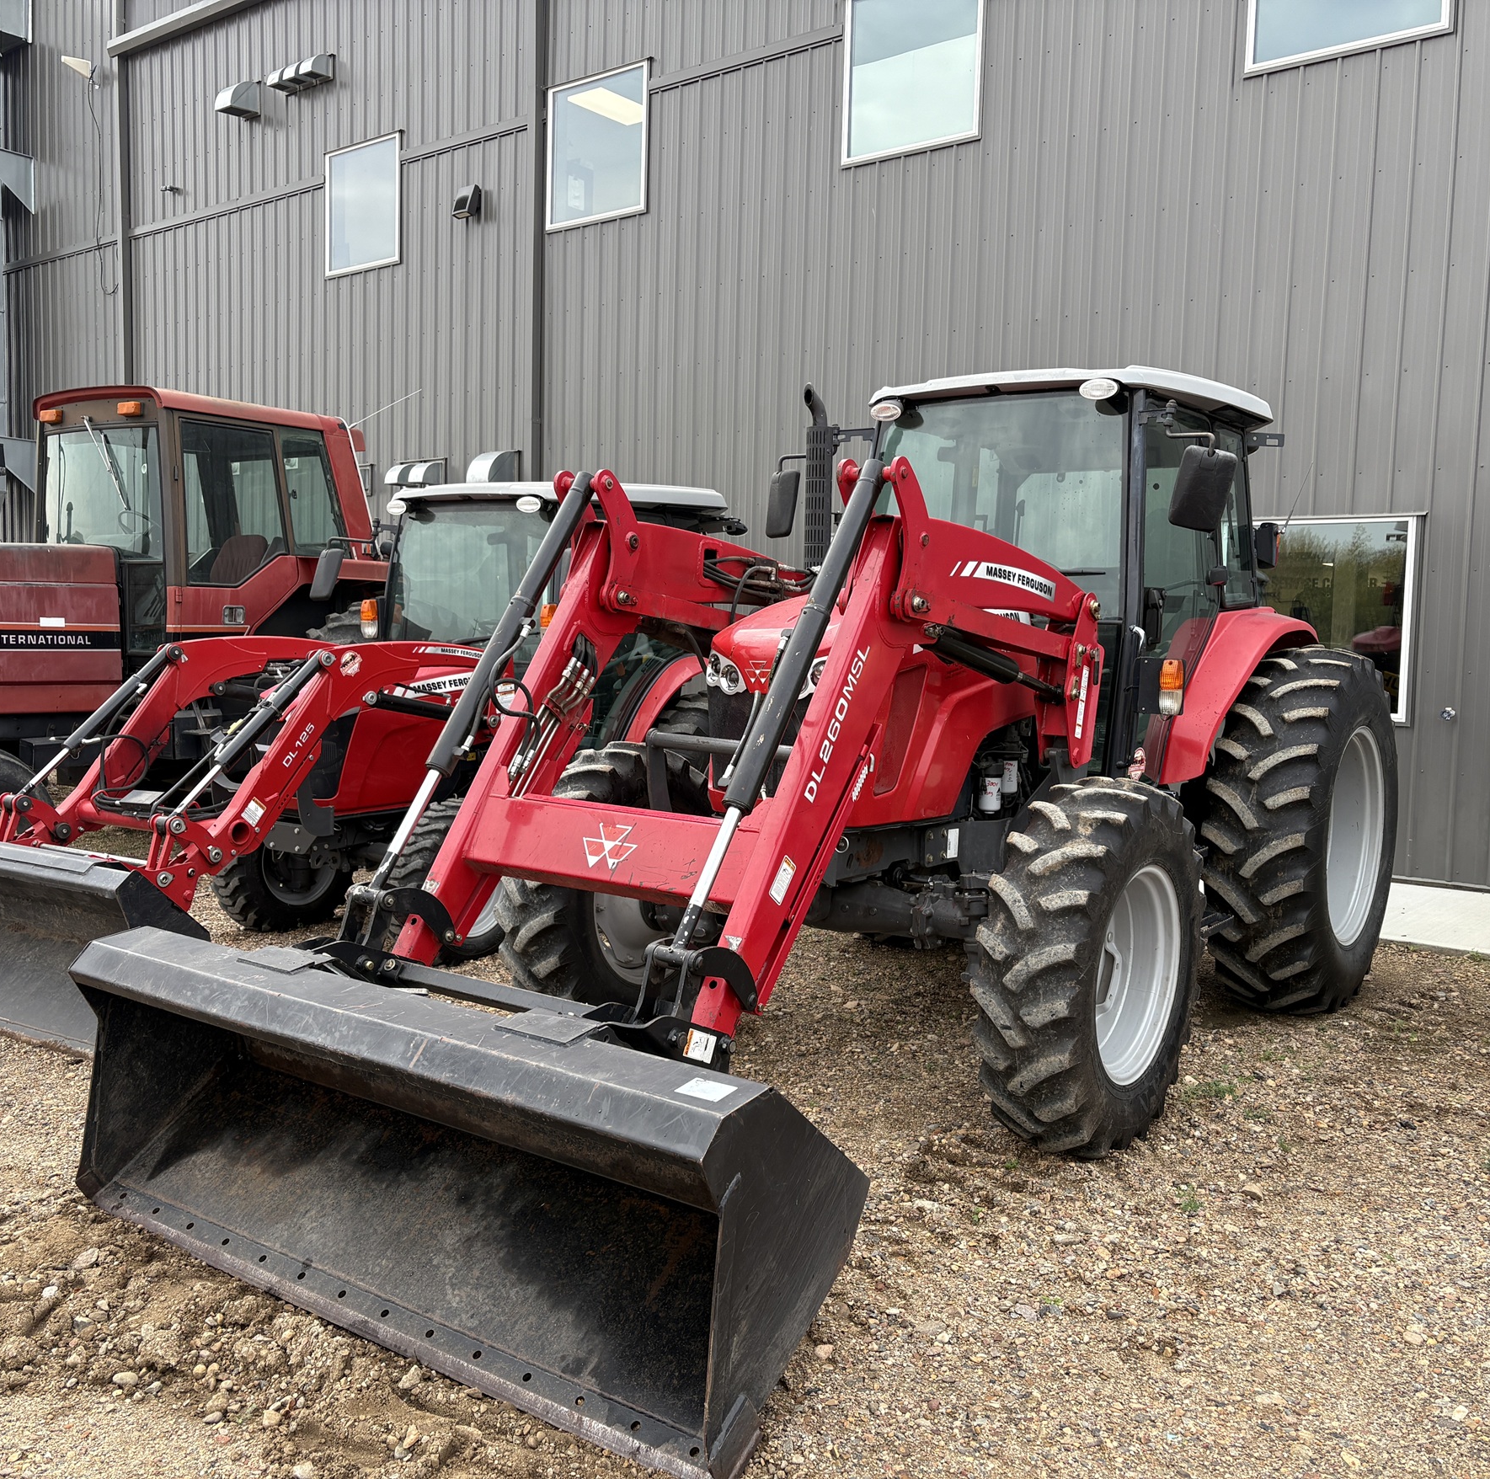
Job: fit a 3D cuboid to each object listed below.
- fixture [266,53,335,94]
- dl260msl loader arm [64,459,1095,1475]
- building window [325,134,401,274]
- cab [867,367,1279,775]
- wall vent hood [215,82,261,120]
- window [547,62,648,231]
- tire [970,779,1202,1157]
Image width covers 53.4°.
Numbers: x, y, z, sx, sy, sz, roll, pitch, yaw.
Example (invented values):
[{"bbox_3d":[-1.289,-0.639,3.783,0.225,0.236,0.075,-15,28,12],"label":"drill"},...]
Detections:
[{"bbox_3d":[-4.735,-7.082,15.742,0.870,0.260,0.280,5,6,39],"label":"fixture"},{"bbox_3d":[-0.053,0.223,4.559,2.167,2.115,2.945,5,6,36],"label":"dl260msl loader arm"},{"bbox_3d":[-3.946,-5.502,15.345,1.245,1.270,0.120,5,6,39],"label":"building window"},{"bbox_3d":[1.360,-0.678,6.384,1.281,1.625,1.556,5,6,36],"label":"cab"},{"bbox_3d":[-5.620,-7.106,16.414,0.350,0.360,0.360,5,6,39],"label":"wall vent hood"},{"bbox_3d":[-1.315,-5.254,13.203,1.240,1.270,0.120,5,6,39],"label":"window"},{"bbox_3d":[1.089,0.693,4.545,0.325,1.123,1.143,5,6,36],"label":"tire"}]

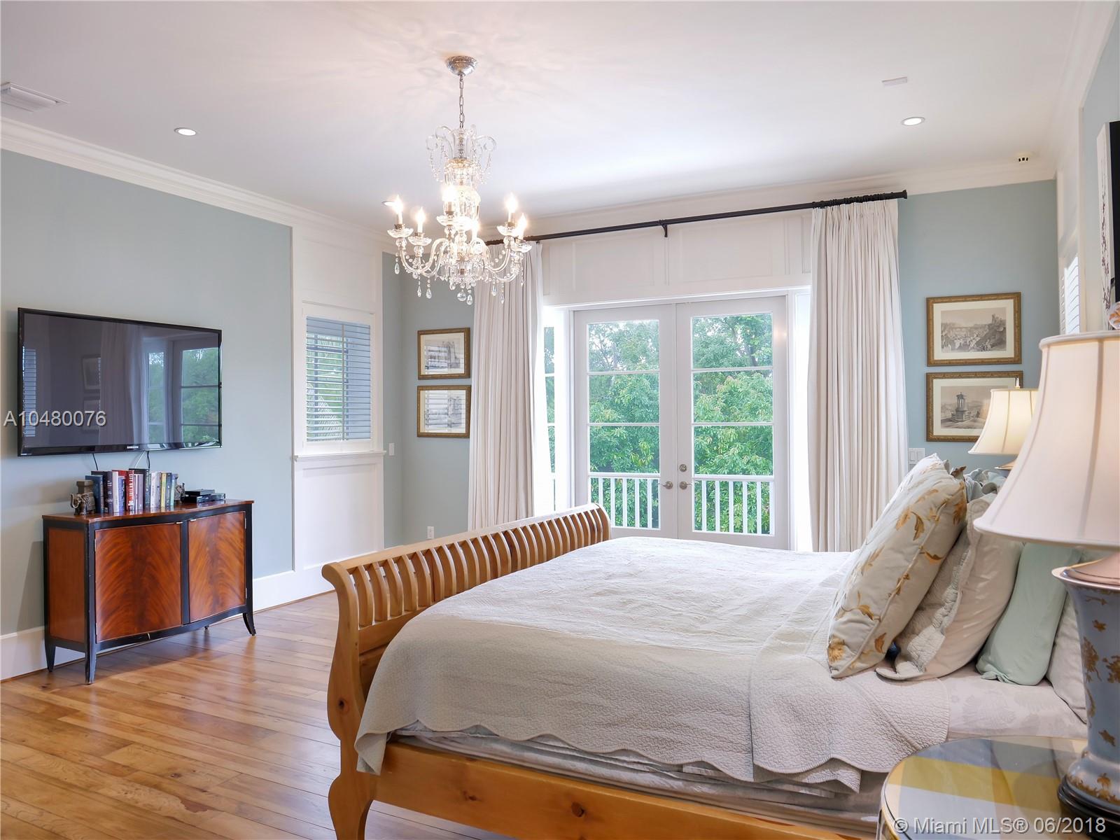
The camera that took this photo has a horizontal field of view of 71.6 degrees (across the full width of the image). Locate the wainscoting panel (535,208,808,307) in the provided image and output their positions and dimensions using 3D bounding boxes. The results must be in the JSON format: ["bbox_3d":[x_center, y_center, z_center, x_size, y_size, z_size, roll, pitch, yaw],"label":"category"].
[{"bbox_3d":[0.870,-1.290,6.327,2.500,0.580,0.040,0,0,27],"label":"wainscoting panel"}]

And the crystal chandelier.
[{"bbox_3d":[-0.487,-1.165,3.810,0.710,1.190,0.710,0,0,0],"label":"crystal chandelier"}]

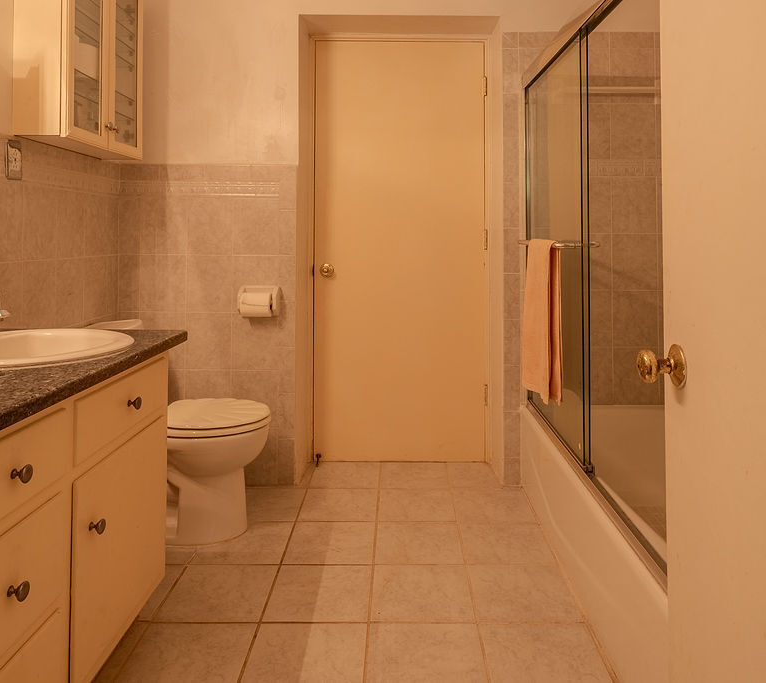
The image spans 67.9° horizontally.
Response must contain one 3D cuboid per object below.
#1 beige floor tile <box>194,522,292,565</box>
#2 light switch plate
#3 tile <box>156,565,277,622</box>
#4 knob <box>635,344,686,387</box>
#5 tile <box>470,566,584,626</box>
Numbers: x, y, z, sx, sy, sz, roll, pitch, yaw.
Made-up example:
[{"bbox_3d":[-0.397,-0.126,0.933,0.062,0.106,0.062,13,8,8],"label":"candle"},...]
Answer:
[{"bbox_3d":[-0.499,0.736,2.073,0.313,0.012,0.296,-1,10,2],"label":"beige floor tile"},{"bbox_3d":[-1.159,-0.569,1.790,0.012,0.118,0.072,-1,9,2],"label":"light switch plate"},{"bbox_3d":[-0.504,0.781,1.769,0.305,0.010,0.300,-1,9,2],"label":"tile"},{"bbox_3d":[0.415,0.038,0.864,0.066,0.066,0.066,0,9,7],"label":"knob"},{"bbox_3d":[0.429,0.770,1.742,0.305,0.010,0.300,-1,9,2],"label":"tile"}]

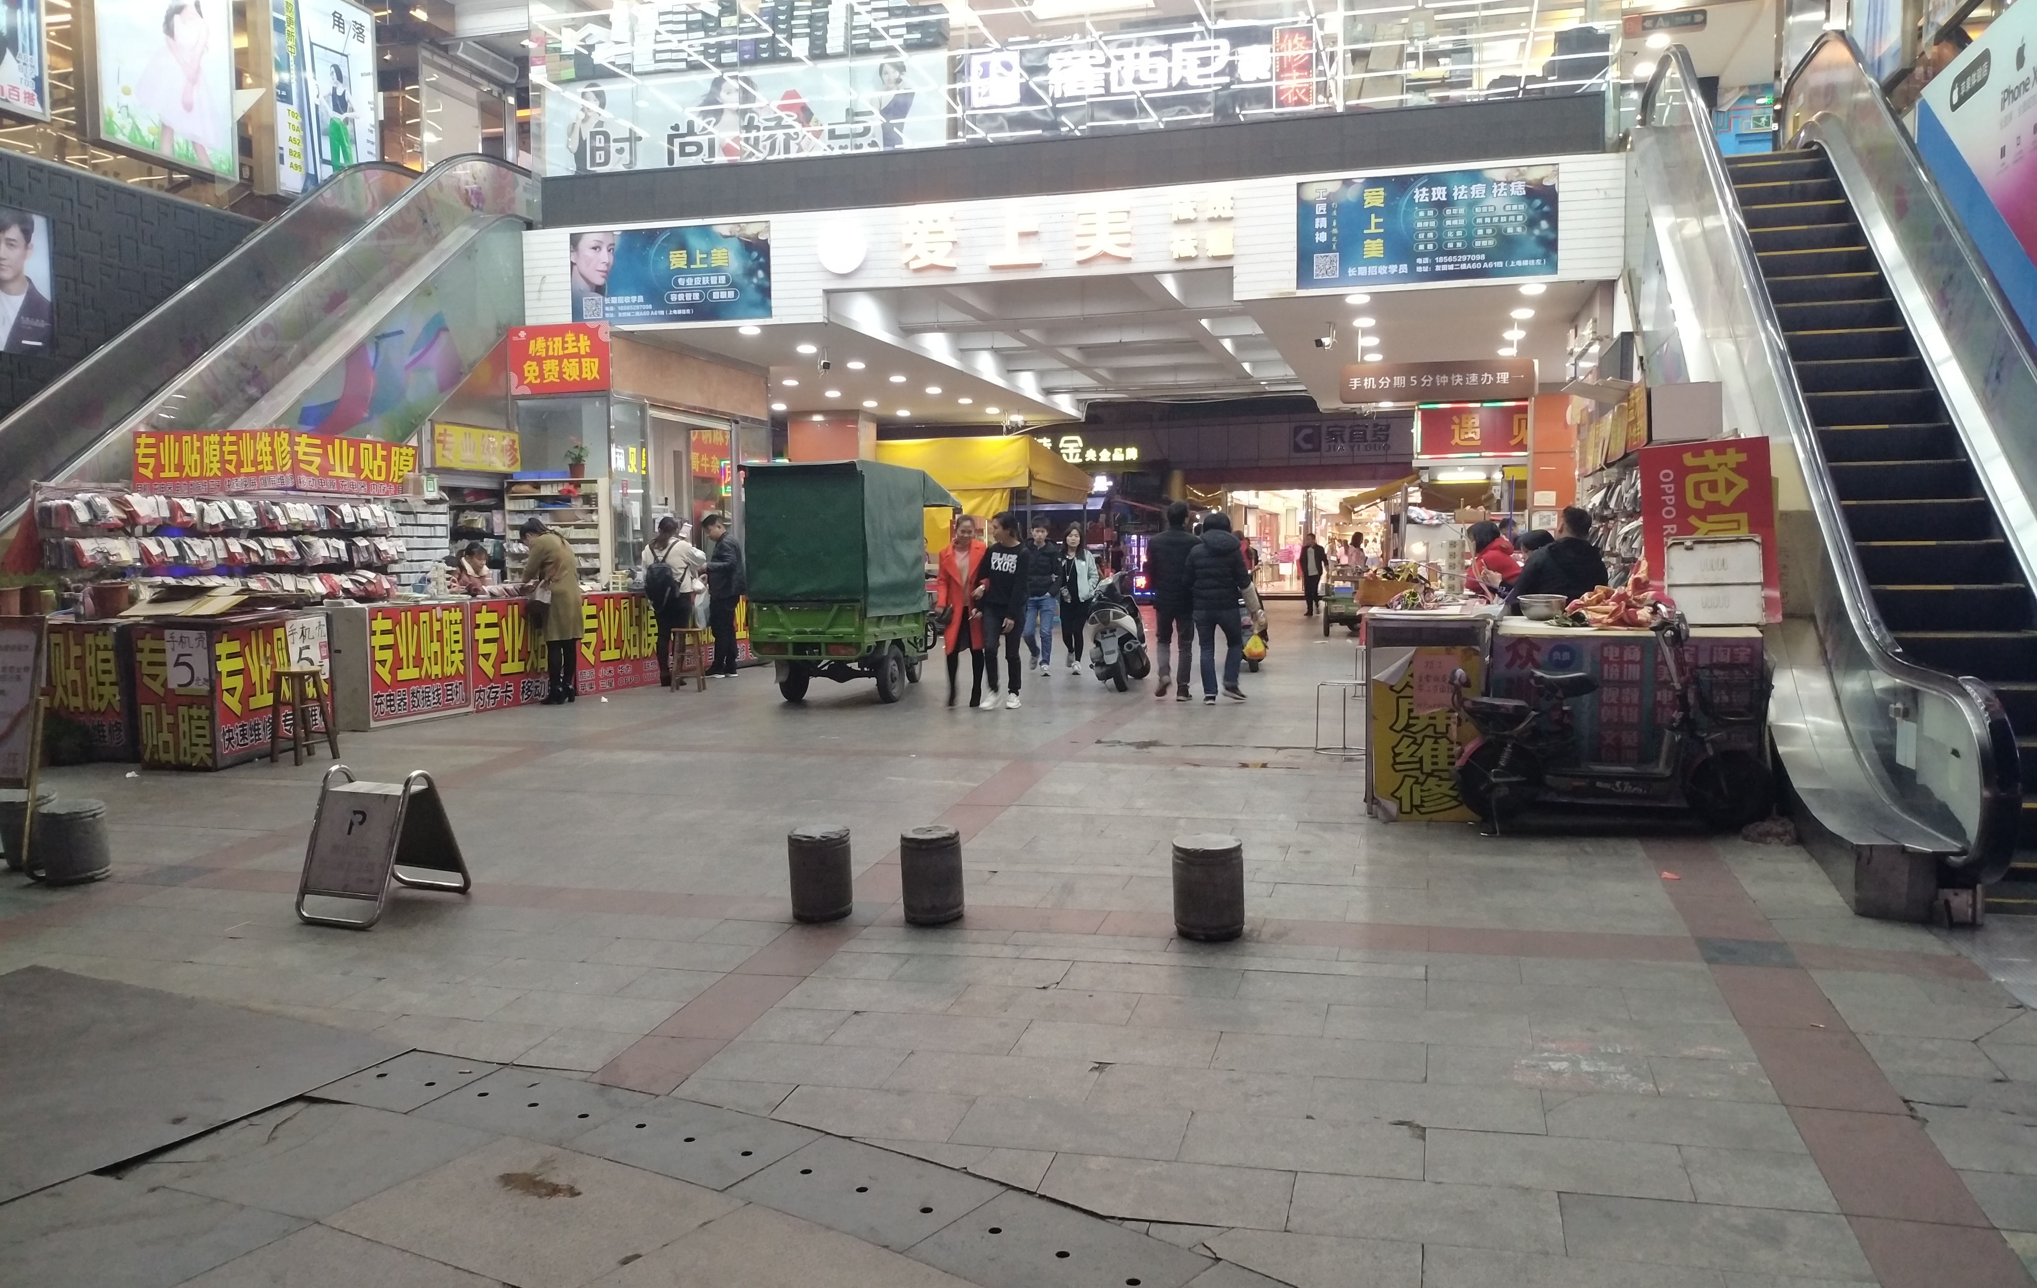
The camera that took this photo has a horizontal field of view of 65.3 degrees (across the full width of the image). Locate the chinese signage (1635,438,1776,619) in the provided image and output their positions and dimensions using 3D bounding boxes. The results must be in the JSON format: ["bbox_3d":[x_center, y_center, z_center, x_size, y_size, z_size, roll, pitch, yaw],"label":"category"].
[{"bbox_3d":[3.534,-0.556,8.102,0.640,0.940,0.060,-4,2,15],"label":"chinese signage"}]

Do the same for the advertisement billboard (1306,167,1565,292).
[{"bbox_3d":[3.810,-3.881,14.860,2.370,1.000,0.060,0,3,14],"label":"advertisement billboard"}]

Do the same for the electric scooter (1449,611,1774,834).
[{"bbox_3d":[2.792,0.355,7.560,1.460,1.040,0.580,0,3,11],"label":"electric scooter"}]

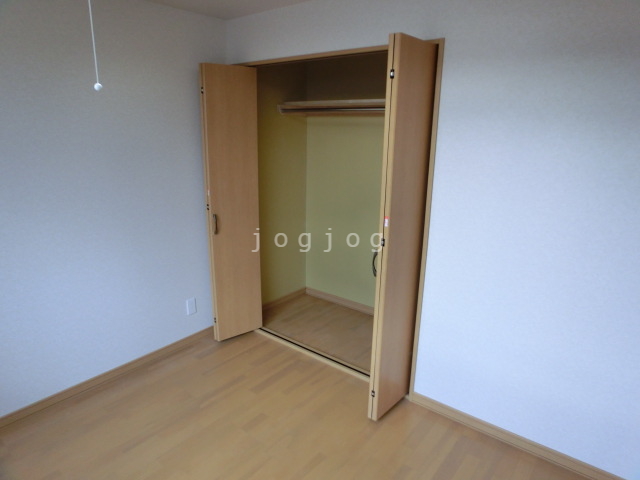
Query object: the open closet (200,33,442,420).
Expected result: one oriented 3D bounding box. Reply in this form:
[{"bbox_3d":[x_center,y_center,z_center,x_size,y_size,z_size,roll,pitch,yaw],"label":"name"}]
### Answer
[{"bbox_3d":[0.125,-0.181,2.825,1.610,2.050,1.230,12,18,36],"label":"open closet"}]

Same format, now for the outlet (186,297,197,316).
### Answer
[{"bbox_3d":[-0.961,0.501,2.917,0.011,0.121,0.073,12,18,35],"label":"outlet"}]

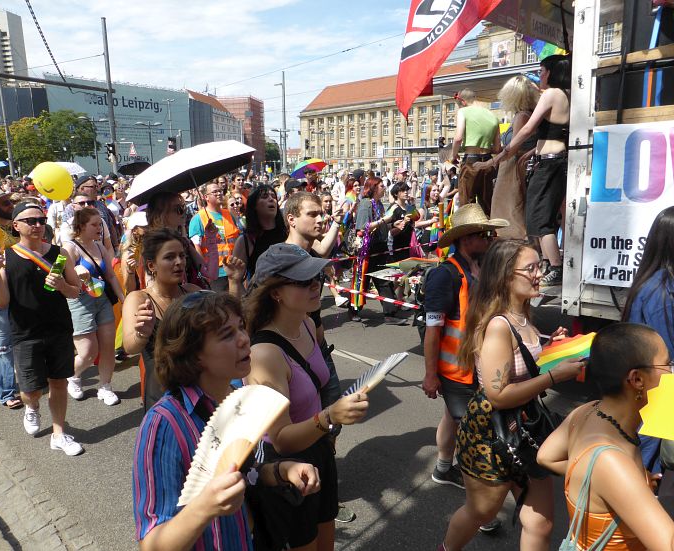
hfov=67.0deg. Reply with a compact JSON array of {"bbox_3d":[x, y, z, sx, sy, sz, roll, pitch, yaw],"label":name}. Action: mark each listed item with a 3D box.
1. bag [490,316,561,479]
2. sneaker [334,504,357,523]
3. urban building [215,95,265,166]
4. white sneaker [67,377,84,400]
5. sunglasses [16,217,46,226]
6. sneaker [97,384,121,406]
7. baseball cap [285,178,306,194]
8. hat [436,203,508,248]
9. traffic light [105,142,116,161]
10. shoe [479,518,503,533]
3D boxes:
[{"bbox_3d":[0.809,0.525,2.173,0.310,0.670,0.200,-3,12,-10],"label":"bag"},{"bbox_3d":[-0.037,1.318,2.915,0.290,0.100,0.105,2,11,13],"label":"sneaker"},{"bbox_3d":[-42.495,-59.021,218.882,19.000,31.000,20.000,1,12,9],"label":"urban building"},{"bbox_3d":[-2.401,1.034,4.659,0.095,0.110,0.265,-11,16,-42],"label":"white sneaker"},{"bbox_3d":[-2.032,-0.362,3.380,0.150,0.048,0.145,7,13,32],"label":"sunglasses"},{"bbox_3d":[-2.031,1.067,4.508,0.265,0.110,0.095,8,14,34],"label":"sneaker"},{"bbox_3d":[-0.512,-1.085,6.209,0.270,0.140,0.190,4,13,20],"label":"baseball cap"},{"bbox_3d":[0.729,-0.269,2.740,0.385,0.160,0.330,-12,6,24],"label":"hat"},{"bbox_3d":[-10.405,-5.661,23.336,0.400,0.880,0.300,3,12,15],"label":"traffic light"},{"bbox_3d":[0.766,1.327,2.835,0.290,0.105,0.105,3,11,17],"label":"shoe"}]

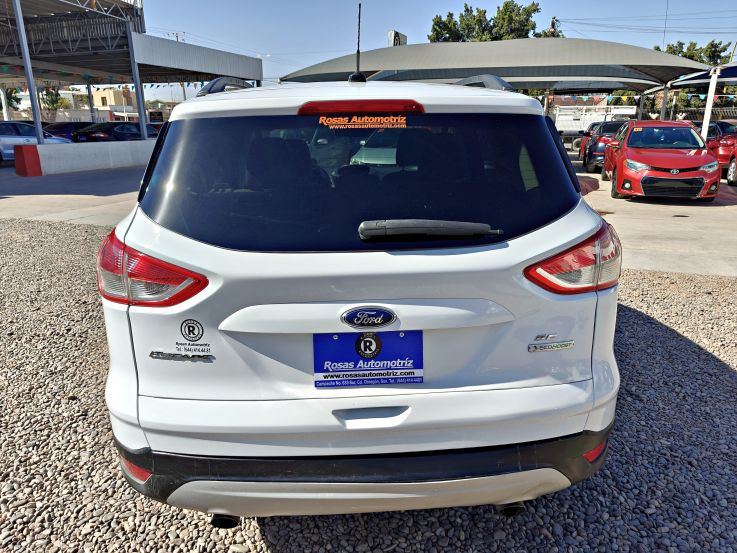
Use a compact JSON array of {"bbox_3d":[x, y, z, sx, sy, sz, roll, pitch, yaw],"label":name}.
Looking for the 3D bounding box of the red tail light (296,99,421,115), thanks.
[{"bbox_3d":[-0.018,-0.482,1.401,0.378,0.045,0.050,-2,18,-2],"label":"red tail light"}]

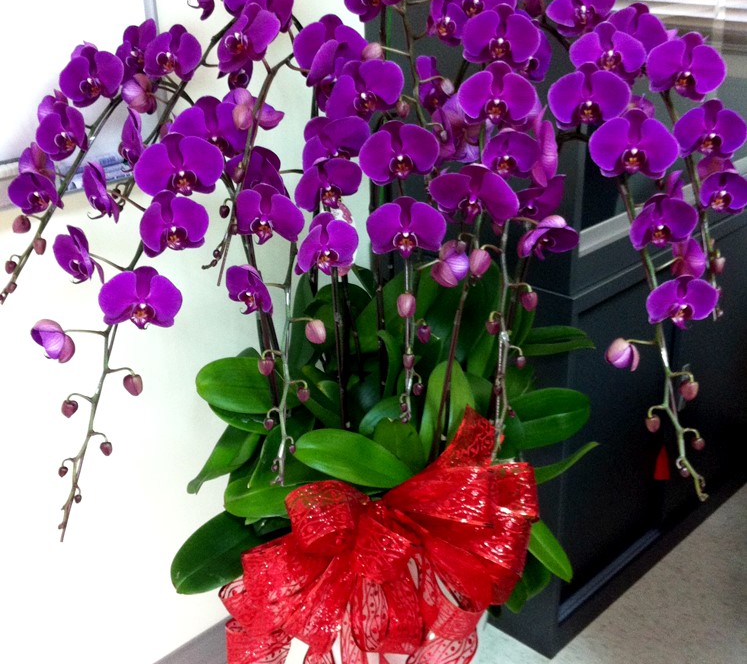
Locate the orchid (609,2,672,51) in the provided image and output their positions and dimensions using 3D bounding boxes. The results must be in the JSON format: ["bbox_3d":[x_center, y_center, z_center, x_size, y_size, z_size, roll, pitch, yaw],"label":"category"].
[{"bbox_3d":[0.340,-0.387,1.300,0.089,0.077,0.040,18,23,6],"label":"orchid"}]

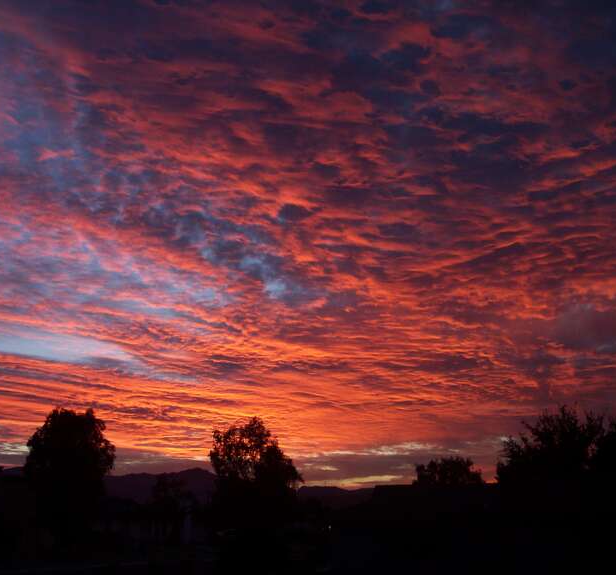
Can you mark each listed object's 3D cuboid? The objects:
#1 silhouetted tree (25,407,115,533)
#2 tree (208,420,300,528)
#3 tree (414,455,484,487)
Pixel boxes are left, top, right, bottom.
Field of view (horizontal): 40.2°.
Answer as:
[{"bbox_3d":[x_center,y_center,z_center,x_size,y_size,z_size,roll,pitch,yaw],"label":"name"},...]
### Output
[{"bbox_3d":[-11.324,9.061,39.020,4.150,7.100,3.940,0,-16,0],"label":"silhouetted tree"},{"bbox_3d":[-2.298,8.642,36.018,3.990,6.240,3.790,0,-16,0],"label":"tree"},{"bbox_3d":[9.921,14.871,58.159,4.760,6.590,4.520,0,-16,0],"label":"tree"}]

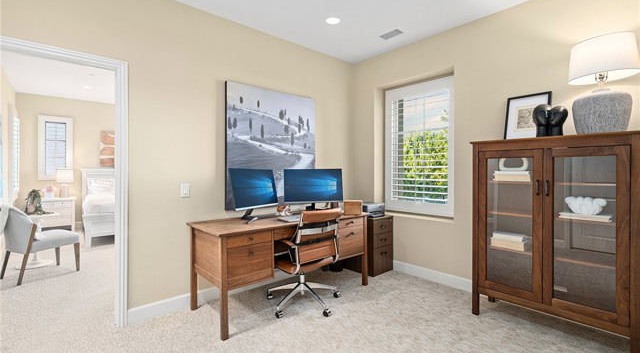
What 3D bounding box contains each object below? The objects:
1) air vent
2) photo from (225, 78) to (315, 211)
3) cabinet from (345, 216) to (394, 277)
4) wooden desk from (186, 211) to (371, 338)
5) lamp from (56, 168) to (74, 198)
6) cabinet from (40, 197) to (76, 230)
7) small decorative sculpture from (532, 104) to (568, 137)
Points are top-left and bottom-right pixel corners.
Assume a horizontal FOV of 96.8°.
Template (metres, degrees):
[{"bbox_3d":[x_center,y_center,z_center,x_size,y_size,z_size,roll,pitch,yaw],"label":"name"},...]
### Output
[{"bbox_3d":[0.795,-1.567,3.147,0.140,0.020,0.250,-1,1,-42],"label":"air vent"},{"bbox_3d":[-0.496,-0.303,3.145,1.130,1.260,0.050,-1,1,-42],"label":"photo"},{"bbox_3d":[0.585,0.841,3.640,0.385,0.672,0.540,-1,1,-42],"label":"cabinet"},{"bbox_3d":[-0.334,0.807,2.833,1.640,0.762,0.690,-1,1,-42],"label":"wooden desk"},{"bbox_3d":[-5.059,0.134,5.674,0.290,0.567,0.290,-1,1,-42],"label":"lamp"},{"bbox_3d":[-5.205,0.782,5.553,0.690,0.710,0.460,-1,1,-42],"label":"cabinet"},{"bbox_3d":[1.782,-0.424,2.199,0.140,0.270,0.190,-1,1,-42],"label":"small decorative sculpture"}]

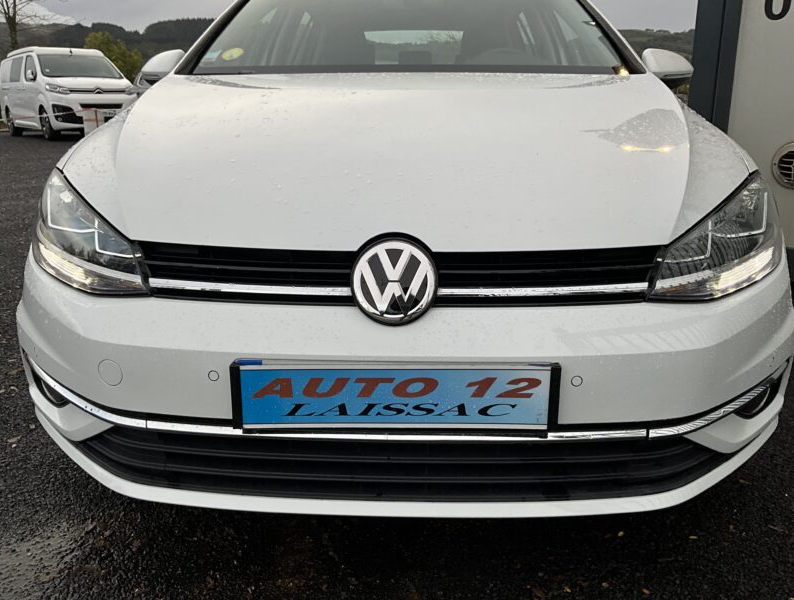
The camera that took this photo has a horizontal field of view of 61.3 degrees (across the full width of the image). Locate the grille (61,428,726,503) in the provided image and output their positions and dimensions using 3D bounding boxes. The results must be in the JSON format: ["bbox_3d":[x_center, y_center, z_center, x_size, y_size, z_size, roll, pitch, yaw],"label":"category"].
[{"bbox_3d":[0.001,0.278,1.224,1.250,0.125,0.150,1,16,2],"label":"grille"}]

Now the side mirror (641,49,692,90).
[{"bbox_3d":[0.975,-0.838,2.415,0.200,0.150,0.130,1,16,2],"label":"side mirror"}]

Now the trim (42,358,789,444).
[{"bbox_3d":[0.003,0.175,1.246,1.540,0.075,0.260,1,16,2],"label":"trim"}]

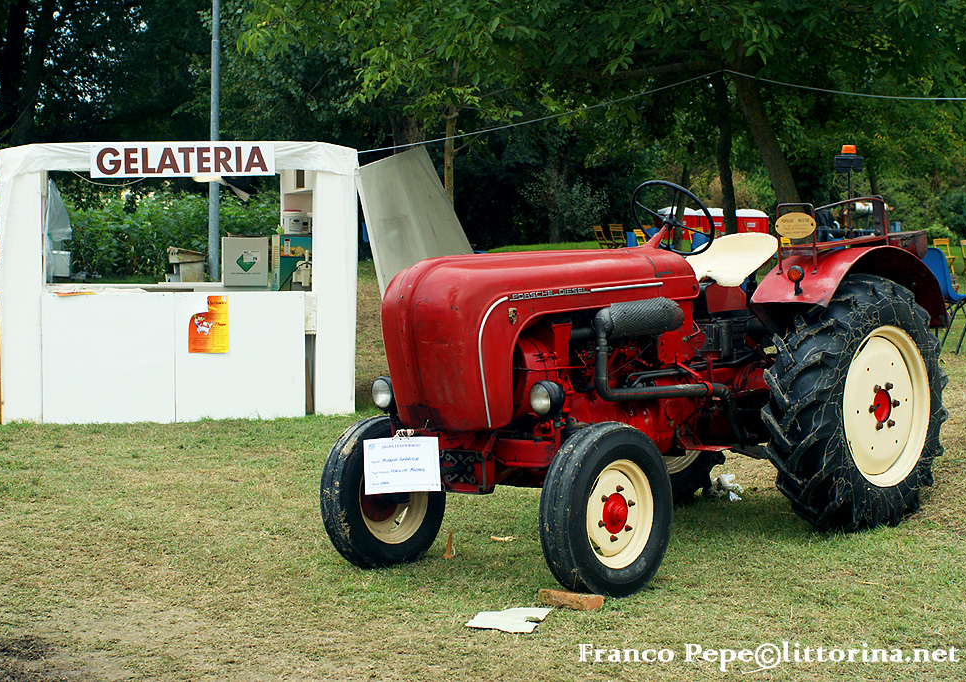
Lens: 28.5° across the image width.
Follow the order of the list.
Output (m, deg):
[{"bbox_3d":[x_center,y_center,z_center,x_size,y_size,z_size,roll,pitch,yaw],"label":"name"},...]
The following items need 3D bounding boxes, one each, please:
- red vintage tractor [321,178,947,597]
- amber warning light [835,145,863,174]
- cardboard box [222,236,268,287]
[{"bbox_3d":[0.855,0.136,9.840,1.780,1.840,3.320,0,5,43],"label":"red vintage tractor"},{"bbox_3d":[1.876,-0.929,9.750,0.115,0.153,0.115,2,5,43],"label":"amber warning light"},{"bbox_3d":[-2.194,-0.734,17.600,0.410,0.460,0.360,-1,3,-10],"label":"cardboard box"}]

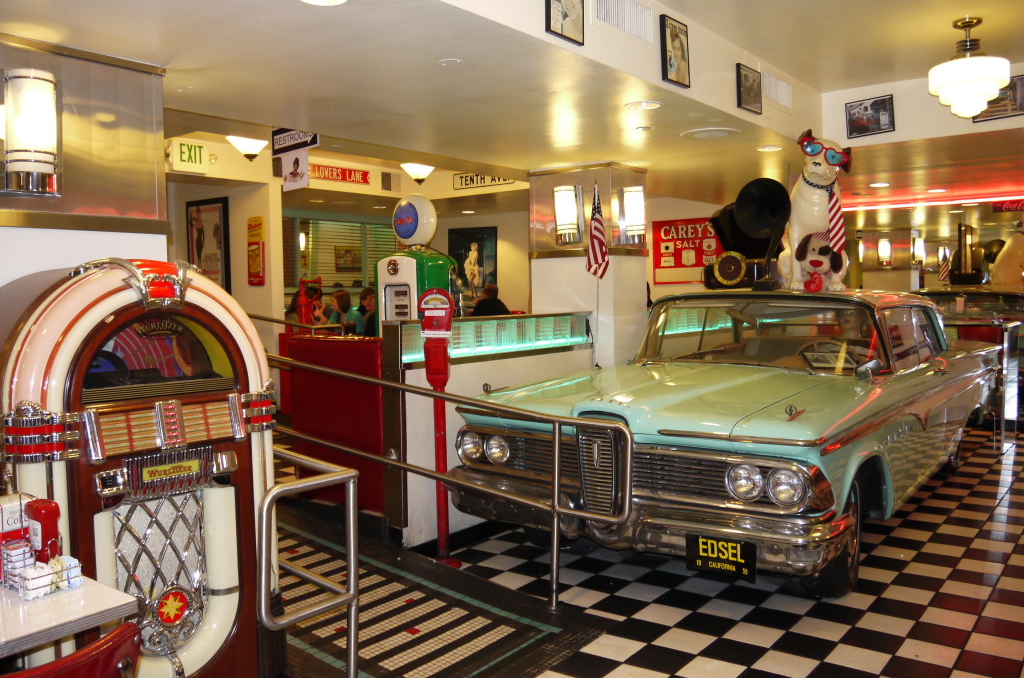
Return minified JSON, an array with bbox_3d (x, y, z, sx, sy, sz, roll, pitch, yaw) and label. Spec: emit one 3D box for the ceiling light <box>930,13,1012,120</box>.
[{"bbox_3d":[2.435,-1.445,4.427,0.385,0.485,0.385,1,3,38],"label":"ceiling light"}]

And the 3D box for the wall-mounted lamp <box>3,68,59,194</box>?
[{"bbox_3d":[-1.713,-0.733,2.975,0.105,0.440,0.232,1,3,38],"label":"wall-mounted lamp"}]

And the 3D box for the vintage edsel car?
[{"bbox_3d":[1.960,0.358,5.661,2.000,1.400,5.350,1,3,37],"label":"vintage edsel car"}]

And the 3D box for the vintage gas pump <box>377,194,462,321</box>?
[{"bbox_3d":[-0.781,-0.205,6.993,0.510,2.040,0.500,1,3,38],"label":"vintage gas pump"}]

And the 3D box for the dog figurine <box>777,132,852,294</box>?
[{"bbox_3d":[2.067,-0.880,5.669,0.450,1.080,0.600,0,3,22],"label":"dog figurine"}]

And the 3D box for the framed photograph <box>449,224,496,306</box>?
[{"bbox_3d":[-0.477,-0.838,9.827,0.756,0.948,0.030,1,3,38],"label":"framed photograph"}]

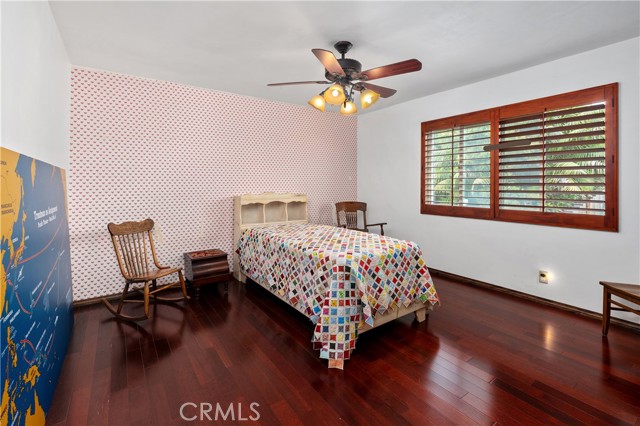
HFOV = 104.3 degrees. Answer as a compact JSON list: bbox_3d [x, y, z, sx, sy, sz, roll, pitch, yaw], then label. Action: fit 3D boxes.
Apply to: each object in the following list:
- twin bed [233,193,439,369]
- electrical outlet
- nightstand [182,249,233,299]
[{"bbox_3d":[-0.050,0.377,2.770,1.080,1.100,2.200,-3,6,-37],"label":"twin bed"},{"bbox_3d":[2.220,0.640,2.470,0.020,0.120,0.075,-4,6,-38],"label":"electrical outlet"},{"bbox_3d":[-1.305,0.692,2.890,0.430,0.430,0.370,-3,6,-37],"label":"nightstand"}]

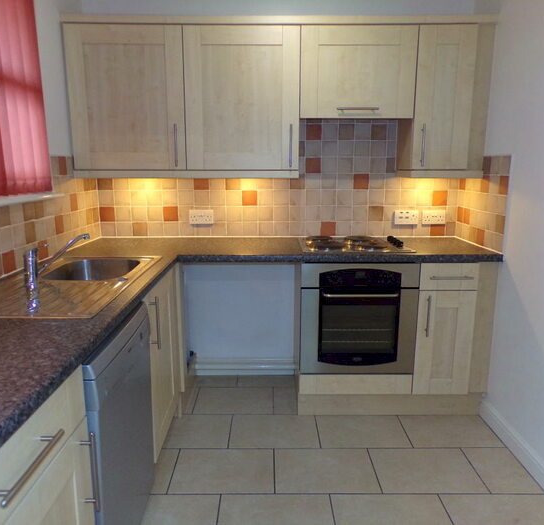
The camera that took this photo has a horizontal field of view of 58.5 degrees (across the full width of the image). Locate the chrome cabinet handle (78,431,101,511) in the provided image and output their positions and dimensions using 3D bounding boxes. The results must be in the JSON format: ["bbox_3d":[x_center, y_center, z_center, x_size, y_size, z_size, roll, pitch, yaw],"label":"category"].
[{"bbox_3d":[-0.458,0.530,1.221,0.039,0.218,0.013,0,11,0],"label":"chrome cabinet handle"}]

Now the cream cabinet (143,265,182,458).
[{"bbox_3d":[-0.768,0.427,2.212,0.580,0.740,0.655,0,11,0],"label":"cream cabinet"}]

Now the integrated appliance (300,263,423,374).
[{"bbox_3d":[0.449,0.248,2.748,0.597,0.595,0.570,0,11,0],"label":"integrated appliance"}]

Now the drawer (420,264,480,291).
[{"bbox_3d":[0.899,0.034,2.661,0.296,0.140,0.470,0,11,0],"label":"drawer"}]

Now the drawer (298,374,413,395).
[{"bbox_3d":[0.449,0.605,2.789,0.597,0.116,0.440,0,11,0],"label":"drawer"}]

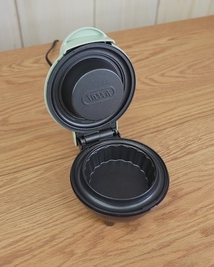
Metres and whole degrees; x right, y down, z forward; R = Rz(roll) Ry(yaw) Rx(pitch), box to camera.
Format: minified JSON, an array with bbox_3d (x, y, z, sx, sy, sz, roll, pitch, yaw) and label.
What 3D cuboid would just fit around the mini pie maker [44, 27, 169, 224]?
[{"bbox_3d":[0.005,-0.005,0.442,0.137,0.203,0.207,-16,47,-18],"label":"mini pie maker"}]

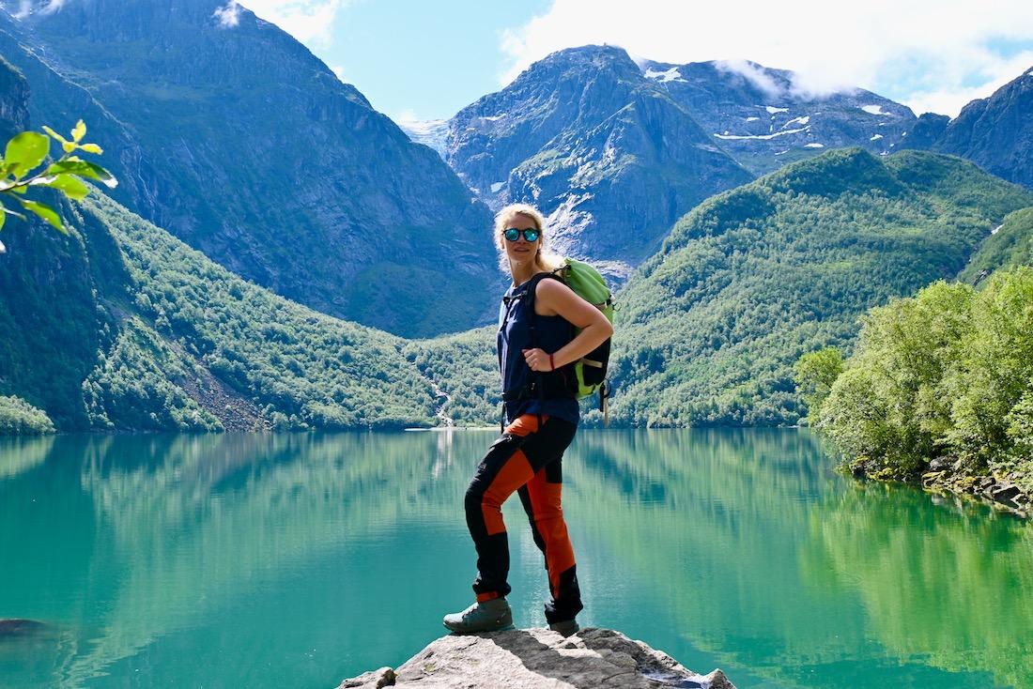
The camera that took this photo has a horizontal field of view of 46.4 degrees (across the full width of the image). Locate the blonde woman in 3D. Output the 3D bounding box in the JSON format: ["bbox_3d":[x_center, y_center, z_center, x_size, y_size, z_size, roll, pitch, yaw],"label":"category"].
[{"bbox_3d":[0.045,0.280,4.670,0.620,1.660,0.480,1,-4,-17],"label":"blonde woman"}]

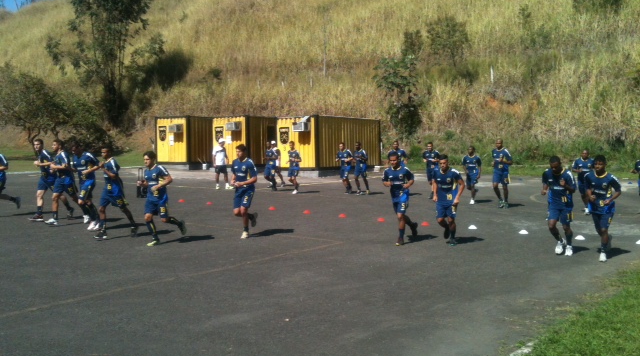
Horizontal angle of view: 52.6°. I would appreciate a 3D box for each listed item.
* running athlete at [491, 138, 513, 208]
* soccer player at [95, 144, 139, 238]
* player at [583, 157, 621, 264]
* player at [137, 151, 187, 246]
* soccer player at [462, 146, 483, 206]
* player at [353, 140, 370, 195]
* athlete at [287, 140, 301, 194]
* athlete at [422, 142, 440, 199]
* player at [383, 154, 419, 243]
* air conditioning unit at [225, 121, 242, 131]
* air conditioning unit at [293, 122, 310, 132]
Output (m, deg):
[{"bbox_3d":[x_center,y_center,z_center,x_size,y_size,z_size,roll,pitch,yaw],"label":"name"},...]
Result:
[{"bbox_3d":[4.914,-0.117,17.472,0.570,1.873,0.480,3,5,31],"label":"running athlete"},{"bbox_3d":[-3.922,0.288,12.410,0.570,1.774,0.800,4,5,42],"label":"soccer player"},{"bbox_3d":[4.695,0.507,10.756,0.620,1.767,0.680,3,5,38],"label":"player"},{"bbox_3d":[-2.829,0.373,11.550,0.620,1.684,0.850,3,4,27],"label":"player"},{"bbox_3d":[4.614,-0.076,19.579,0.580,1.751,0.620,2,4,22],"label":"soccer player"},{"bbox_3d":[1.402,-0.313,21.863,0.550,1.771,0.580,3,5,32],"label":"player"},{"bbox_3d":[-0.853,-0.328,21.225,0.500,1.732,0.500,3,4,20],"label":"athlete"},{"bbox_3d":[3.515,-0.230,20.494,0.580,1.786,0.600,2,4,22],"label":"athlete"},{"bbox_3d":[1.509,0.389,12.132,0.620,1.762,0.720,2,4,25],"label":"player"},{"bbox_3d":[-4.253,-2.547,32.000,0.560,0.410,0.500,3,4,27],"label":"air conditioning unit"},{"bbox_3d":[-0.874,-2.421,30.900,0.650,0.430,0.550,3,5,34],"label":"air conditioning unit"}]

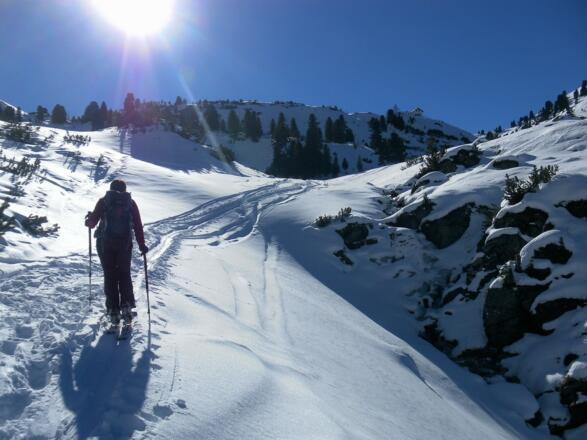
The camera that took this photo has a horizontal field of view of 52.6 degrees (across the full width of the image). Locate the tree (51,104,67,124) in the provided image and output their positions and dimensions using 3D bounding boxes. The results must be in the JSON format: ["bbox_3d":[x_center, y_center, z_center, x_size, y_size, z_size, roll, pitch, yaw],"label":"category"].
[{"bbox_3d":[-69.304,-31.113,175.000,4.600,6.100,4.600,0,-5,0],"label":"tree"}]

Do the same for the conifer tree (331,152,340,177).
[{"bbox_3d":[9.555,-12.513,135.000,2.300,5.800,2.300,0,-5,0],"label":"conifer tree"}]

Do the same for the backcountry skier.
[{"bbox_3d":[-2.118,0.377,7.100,0.760,1.710,0.750,1,-5,-13],"label":"backcountry skier"}]

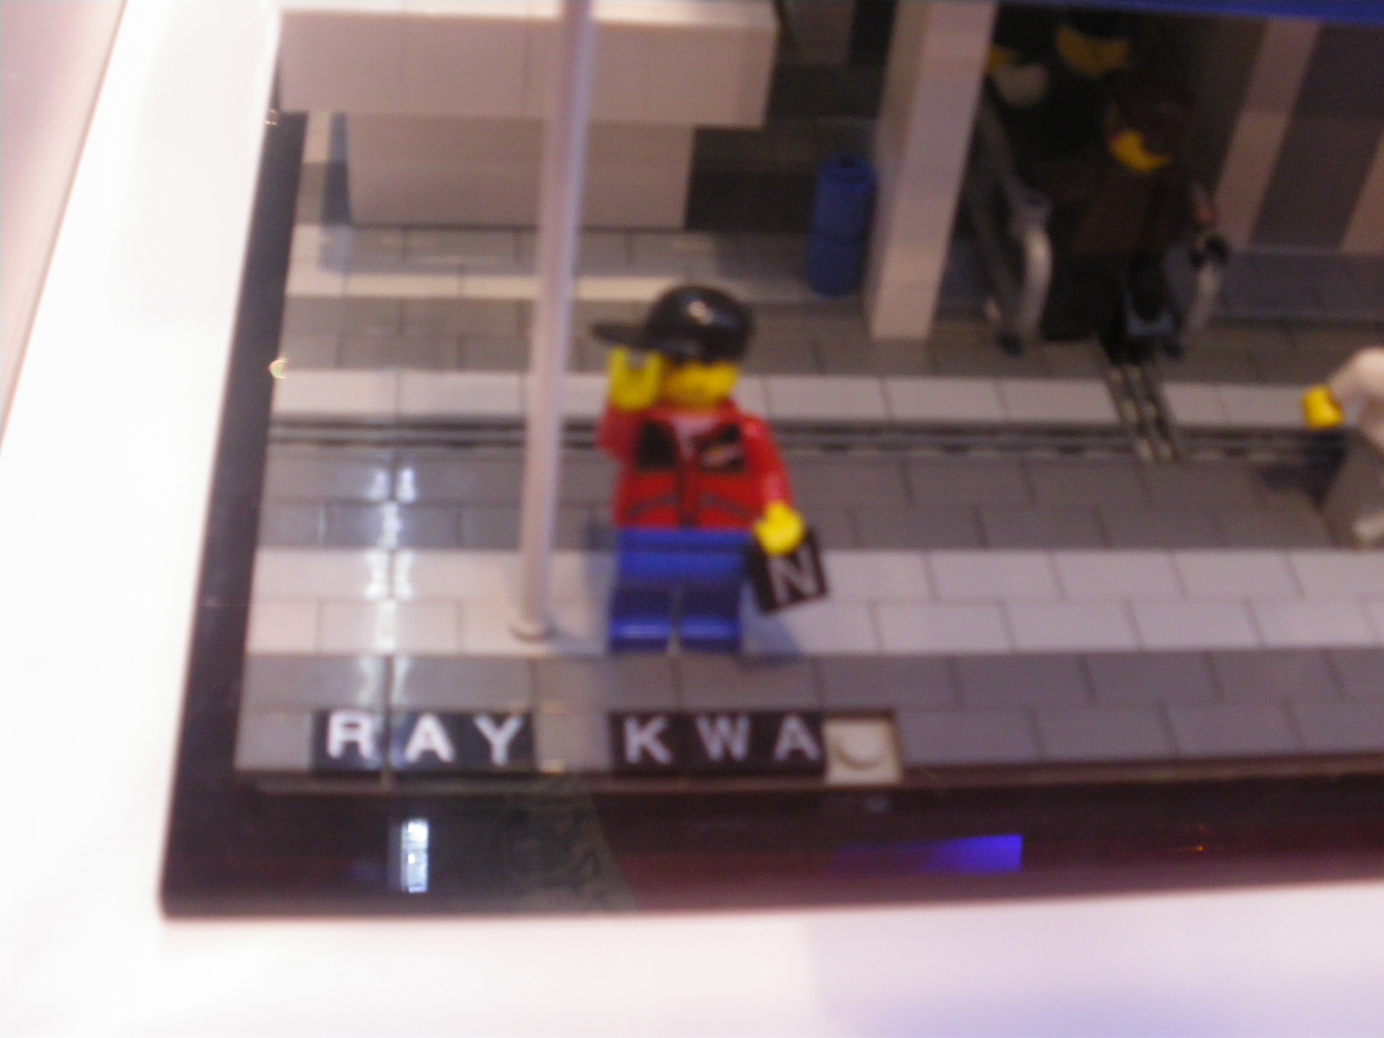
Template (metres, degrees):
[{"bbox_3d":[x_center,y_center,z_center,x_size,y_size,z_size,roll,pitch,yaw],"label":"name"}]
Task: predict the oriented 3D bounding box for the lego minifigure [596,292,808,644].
[{"bbox_3d":[0.001,-0.005,0.180,0.024,0.042,0.015,0,46,-7],"label":"lego minifigure"}]

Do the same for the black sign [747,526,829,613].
[{"bbox_3d":[0.010,0.006,0.188,0.008,0.003,0.008,-13,89,-23],"label":"black sign"}]

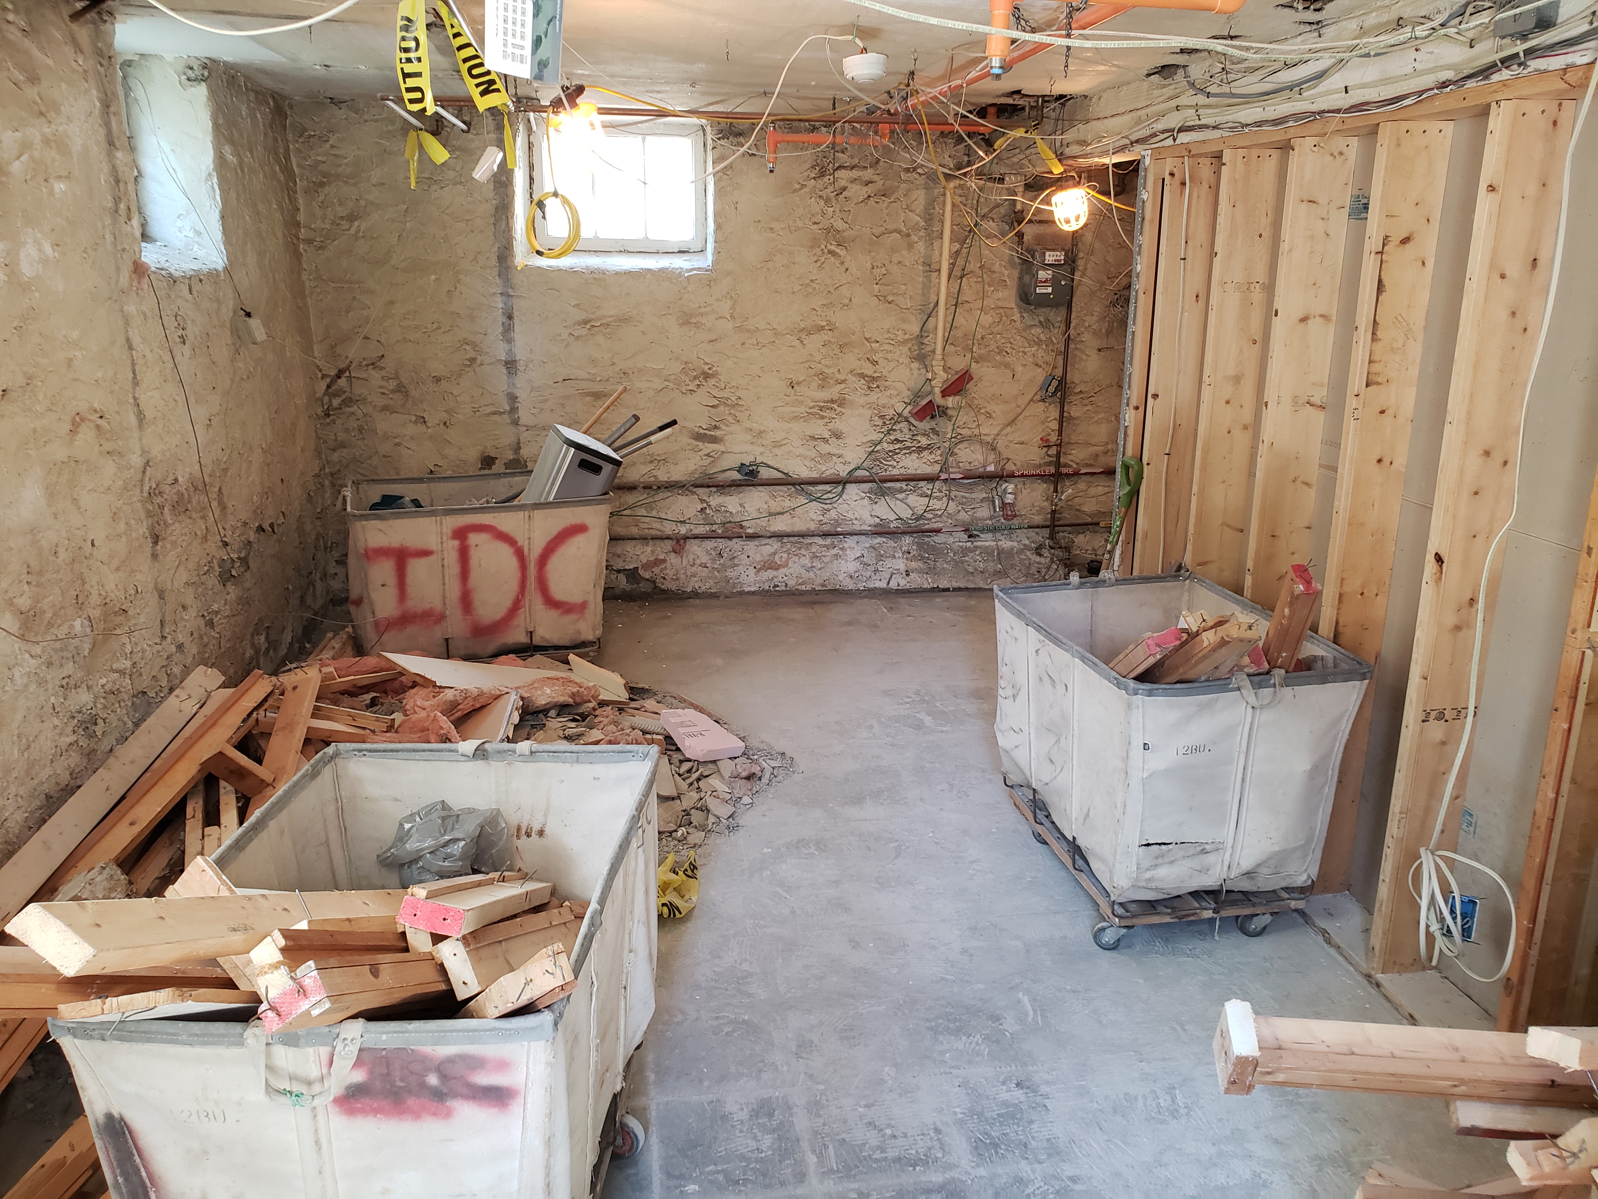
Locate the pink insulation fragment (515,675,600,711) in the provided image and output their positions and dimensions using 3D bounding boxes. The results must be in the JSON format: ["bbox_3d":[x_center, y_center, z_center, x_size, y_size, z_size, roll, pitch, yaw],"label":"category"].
[{"bbox_3d":[-0.962,0.373,4.780,0.340,0.100,0.190,0,15,0],"label":"pink insulation fragment"}]

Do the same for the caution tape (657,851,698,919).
[{"bbox_3d":[-0.392,0.825,3.533,0.200,0.100,0.250,0,15,0],"label":"caution tape"}]

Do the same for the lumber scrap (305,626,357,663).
[{"bbox_3d":[-1.908,0.206,4.896,0.090,0.060,0.350,4,28,14],"label":"lumber scrap"}]

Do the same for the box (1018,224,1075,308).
[{"bbox_3d":[1.350,-1.812,6.537,0.270,0.440,0.140,-2,15,-7],"label":"box"}]

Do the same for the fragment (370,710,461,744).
[{"bbox_3d":[-1.237,0.436,3.873,0.290,0.140,0.220,-2,16,-8],"label":"fragment"}]

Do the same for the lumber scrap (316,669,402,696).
[{"bbox_3d":[-1.731,0.329,4.720,0.420,0.045,0.075,-7,17,-24],"label":"lumber scrap"}]

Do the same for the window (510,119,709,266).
[{"bbox_3d":[-0.930,-2.031,6.018,0.960,0.720,0.150,-2,16,-8],"label":"window"}]

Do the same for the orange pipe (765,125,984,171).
[{"bbox_3d":[0.362,-2.142,5.698,1.053,0.210,0.080,-2,16,-8],"label":"orange pipe"}]

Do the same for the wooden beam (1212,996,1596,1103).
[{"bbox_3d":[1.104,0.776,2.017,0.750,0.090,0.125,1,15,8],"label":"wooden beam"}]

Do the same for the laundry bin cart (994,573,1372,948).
[{"bbox_3d":[0.980,0.458,3.359,0.637,0.831,0.924,-3,16,-9],"label":"laundry bin cart"}]

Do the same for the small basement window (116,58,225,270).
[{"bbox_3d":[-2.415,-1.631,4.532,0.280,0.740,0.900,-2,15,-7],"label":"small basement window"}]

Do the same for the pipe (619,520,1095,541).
[{"bbox_3d":[0.358,-0.373,6.530,2.743,0.035,0.035,-2,16,-8],"label":"pipe"}]

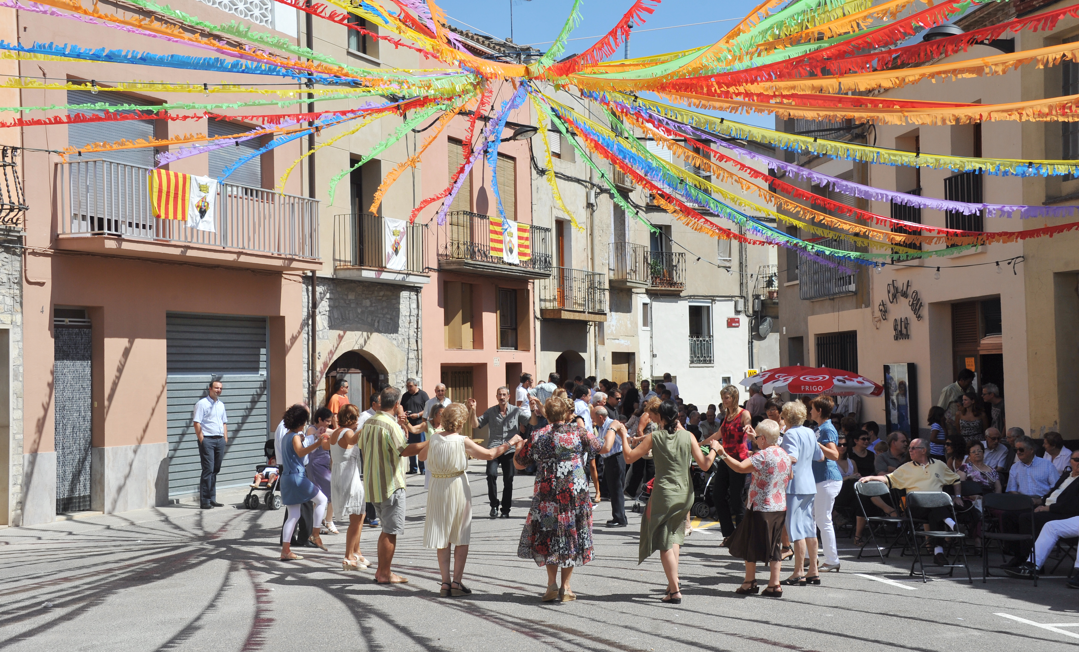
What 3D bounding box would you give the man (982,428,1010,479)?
[{"bbox_3d":[4.912,1.703,15.500,0.550,1.250,0.750,-1,-2,3],"label":"man"}]

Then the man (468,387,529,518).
[{"bbox_3d":[-0.504,1.667,18.900,0.860,1.720,0.450,-1,-2,-2],"label":"man"}]

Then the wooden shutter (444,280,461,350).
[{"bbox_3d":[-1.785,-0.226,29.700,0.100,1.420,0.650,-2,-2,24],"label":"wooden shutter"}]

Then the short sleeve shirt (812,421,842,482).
[{"bbox_3d":[2.715,1.184,13.600,0.300,0.600,0.460,-2,-3,24],"label":"short sleeve shirt"}]

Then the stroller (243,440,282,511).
[{"bbox_3d":[-3.725,2.015,19.700,0.520,1.000,0.800,-2,-3,24],"label":"stroller"}]

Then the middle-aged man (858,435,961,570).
[{"bbox_3d":[3.632,1.712,14.121,0.950,1.210,0.800,-1,-2,6],"label":"middle-aged man"}]

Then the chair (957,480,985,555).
[{"bbox_3d":[4.237,1.897,14.100,0.460,0.800,0.480,-1,-2,-3],"label":"chair"}]

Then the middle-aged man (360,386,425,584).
[{"bbox_3d":[-1.317,1.399,12.800,0.650,1.730,0.480,-3,-3,37],"label":"middle-aged man"}]

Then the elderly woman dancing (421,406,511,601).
[{"bbox_3d":[-0.645,1.463,12.150,0.750,1.610,0.480,-2,-3,20],"label":"elderly woman dancing"}]

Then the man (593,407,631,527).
[{"bbox_3d":[0.882,1.718,17.600,0.450,1.500,0.550,-1,-2,-7],"label":"man"}]

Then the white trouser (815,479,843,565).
[{"bbox_3d":[2.643,1.760,13.200,0.380,0.880,0.380,-2,-2,12],"label":"white trouser"}]

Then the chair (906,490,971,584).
[{"bbox_3d":[3.534,1.873,12.763,0.440,0.770,0.480,-1,-2,-5],"label":"chair"}]

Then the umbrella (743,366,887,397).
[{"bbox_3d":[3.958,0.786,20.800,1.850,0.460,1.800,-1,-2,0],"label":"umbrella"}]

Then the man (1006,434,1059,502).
[{"bbox_3d":[4.738,1.673,13.921,0.550,1.220,0.800,-2,-2,27],"label":"man"}]

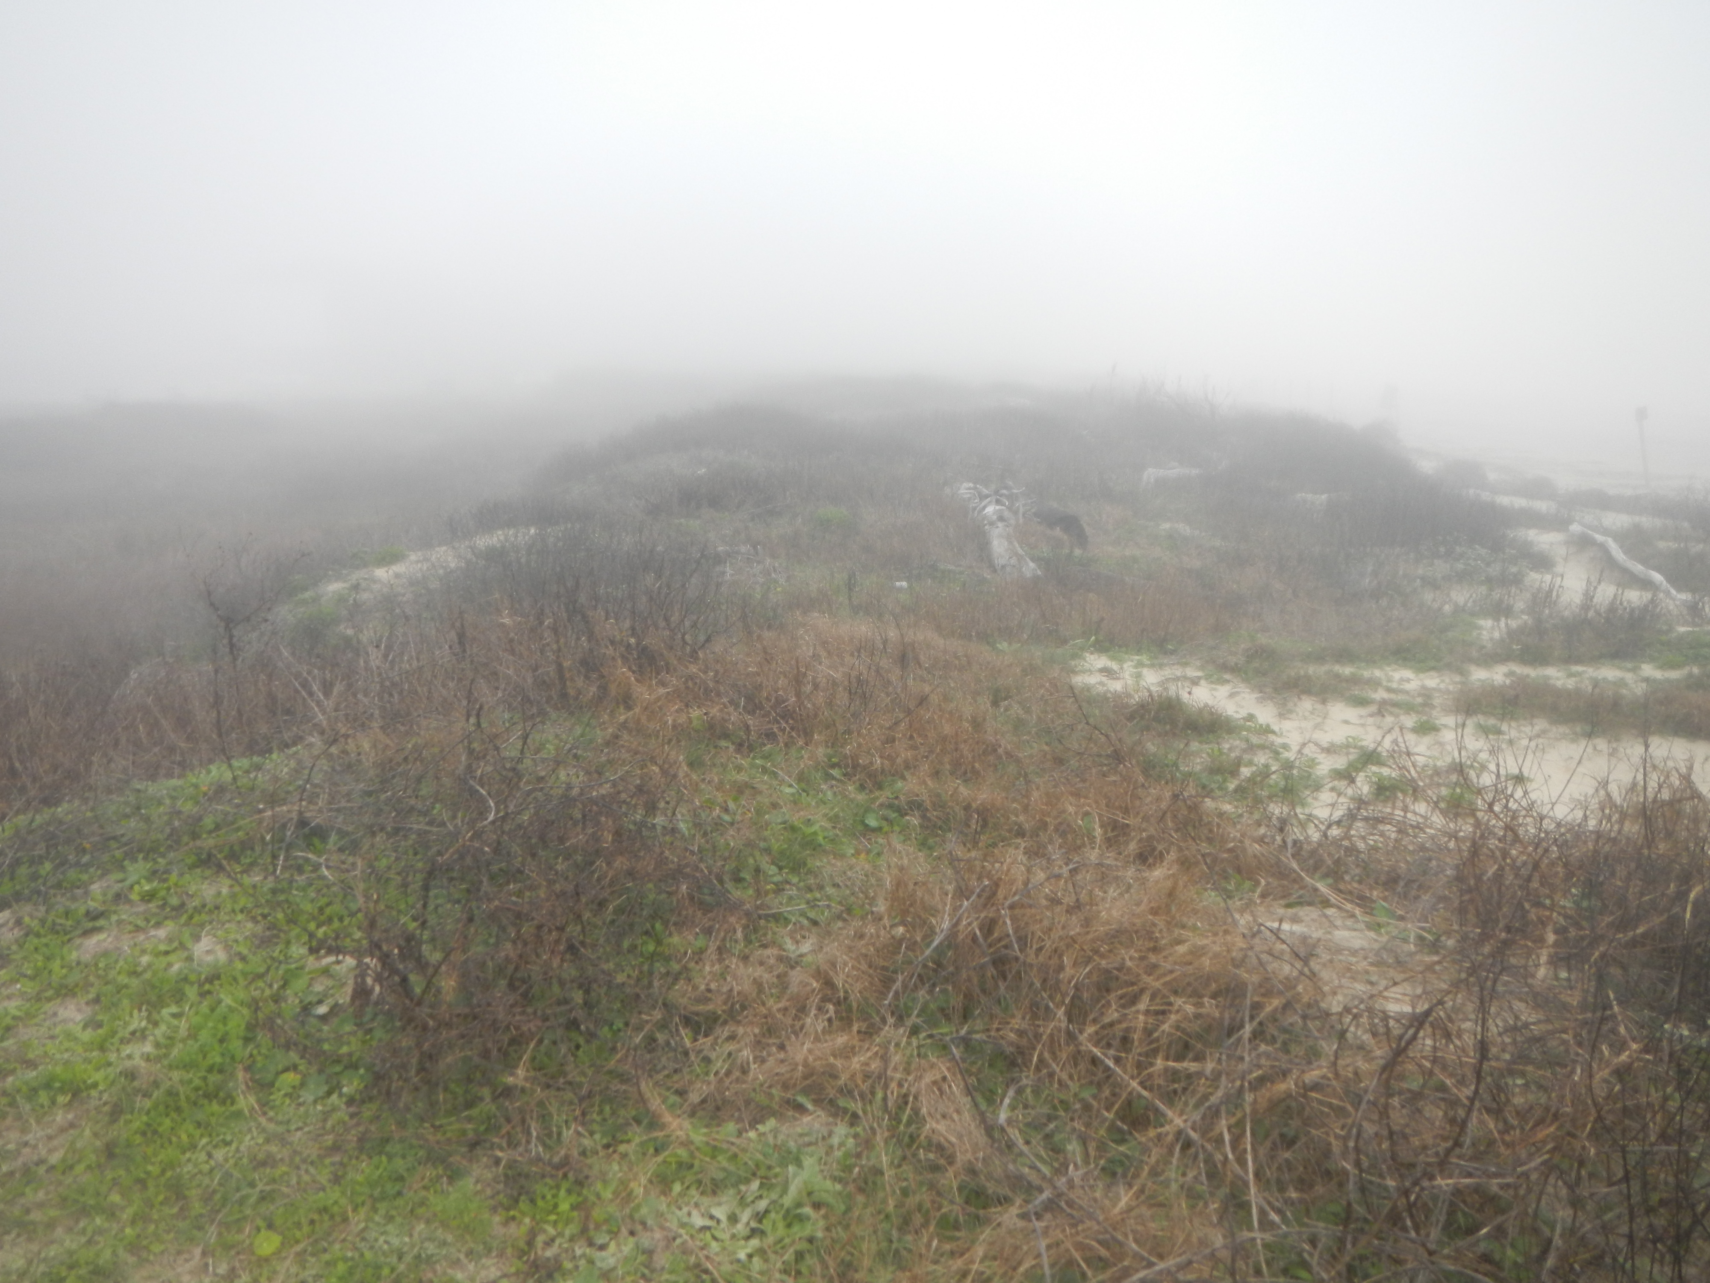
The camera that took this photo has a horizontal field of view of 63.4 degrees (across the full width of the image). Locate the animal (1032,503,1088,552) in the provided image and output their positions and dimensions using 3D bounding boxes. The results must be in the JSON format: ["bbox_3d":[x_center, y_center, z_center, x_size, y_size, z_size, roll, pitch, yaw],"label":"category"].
[{"bbox_3d":[2.544,-1.420,17.500,0.920,0.620,0.280,8,13,36],"label":"animal"}]

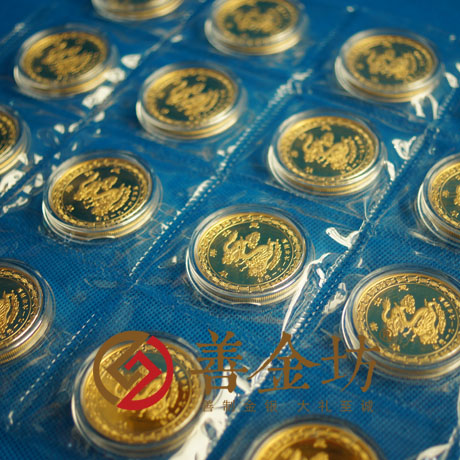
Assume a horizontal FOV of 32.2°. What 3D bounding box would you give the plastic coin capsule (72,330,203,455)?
[{"bbox_3d":[-0.031,0.055,0.270,0.046,0.006,0.046,-4,47,0],"label":"plastic coin capsule"}]

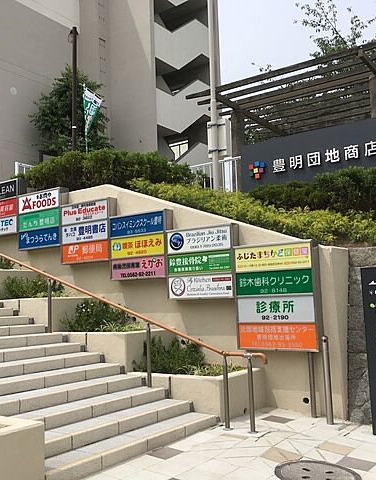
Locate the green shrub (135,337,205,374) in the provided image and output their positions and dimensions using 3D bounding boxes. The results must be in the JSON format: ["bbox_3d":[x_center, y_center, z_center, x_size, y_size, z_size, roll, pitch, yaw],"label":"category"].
[{"bbox_3d":[-0.229,1.595,7.439,0.742,0.477,0.636,-6,-7,34],"label":"green shrub"}]

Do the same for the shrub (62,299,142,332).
[{"bbox_3d":[-1.276,1.148,8.035,1.120,0.490,0.770,-6,-8,34],"label":"shrub"}]

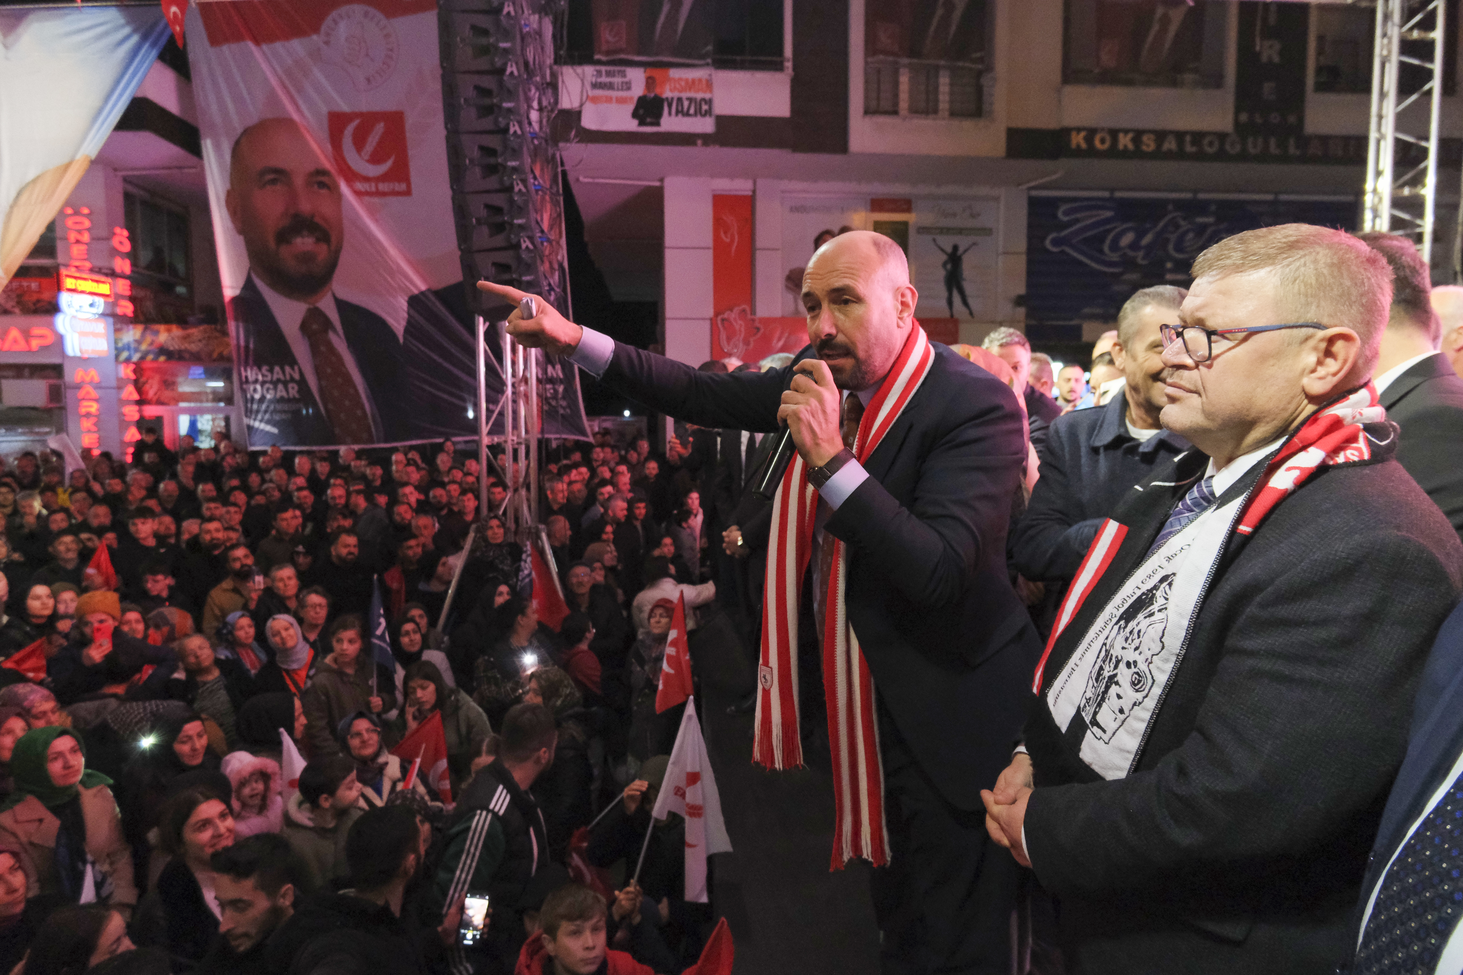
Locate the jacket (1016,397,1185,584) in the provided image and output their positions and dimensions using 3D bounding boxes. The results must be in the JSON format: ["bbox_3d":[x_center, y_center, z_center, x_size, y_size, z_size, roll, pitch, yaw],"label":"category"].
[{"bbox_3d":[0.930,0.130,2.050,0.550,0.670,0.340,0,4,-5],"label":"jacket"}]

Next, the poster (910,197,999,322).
[{"bbox_3d":[3.310,-3.380,13.850,1.340,1.830,0.030,0,4,-5],"label":"poster"}]

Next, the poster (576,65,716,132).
[{"bbox_3d":[-1.080,-4.980,12.000,1.700,0.800,0.030,0,4,-5],"label":"poster"}]

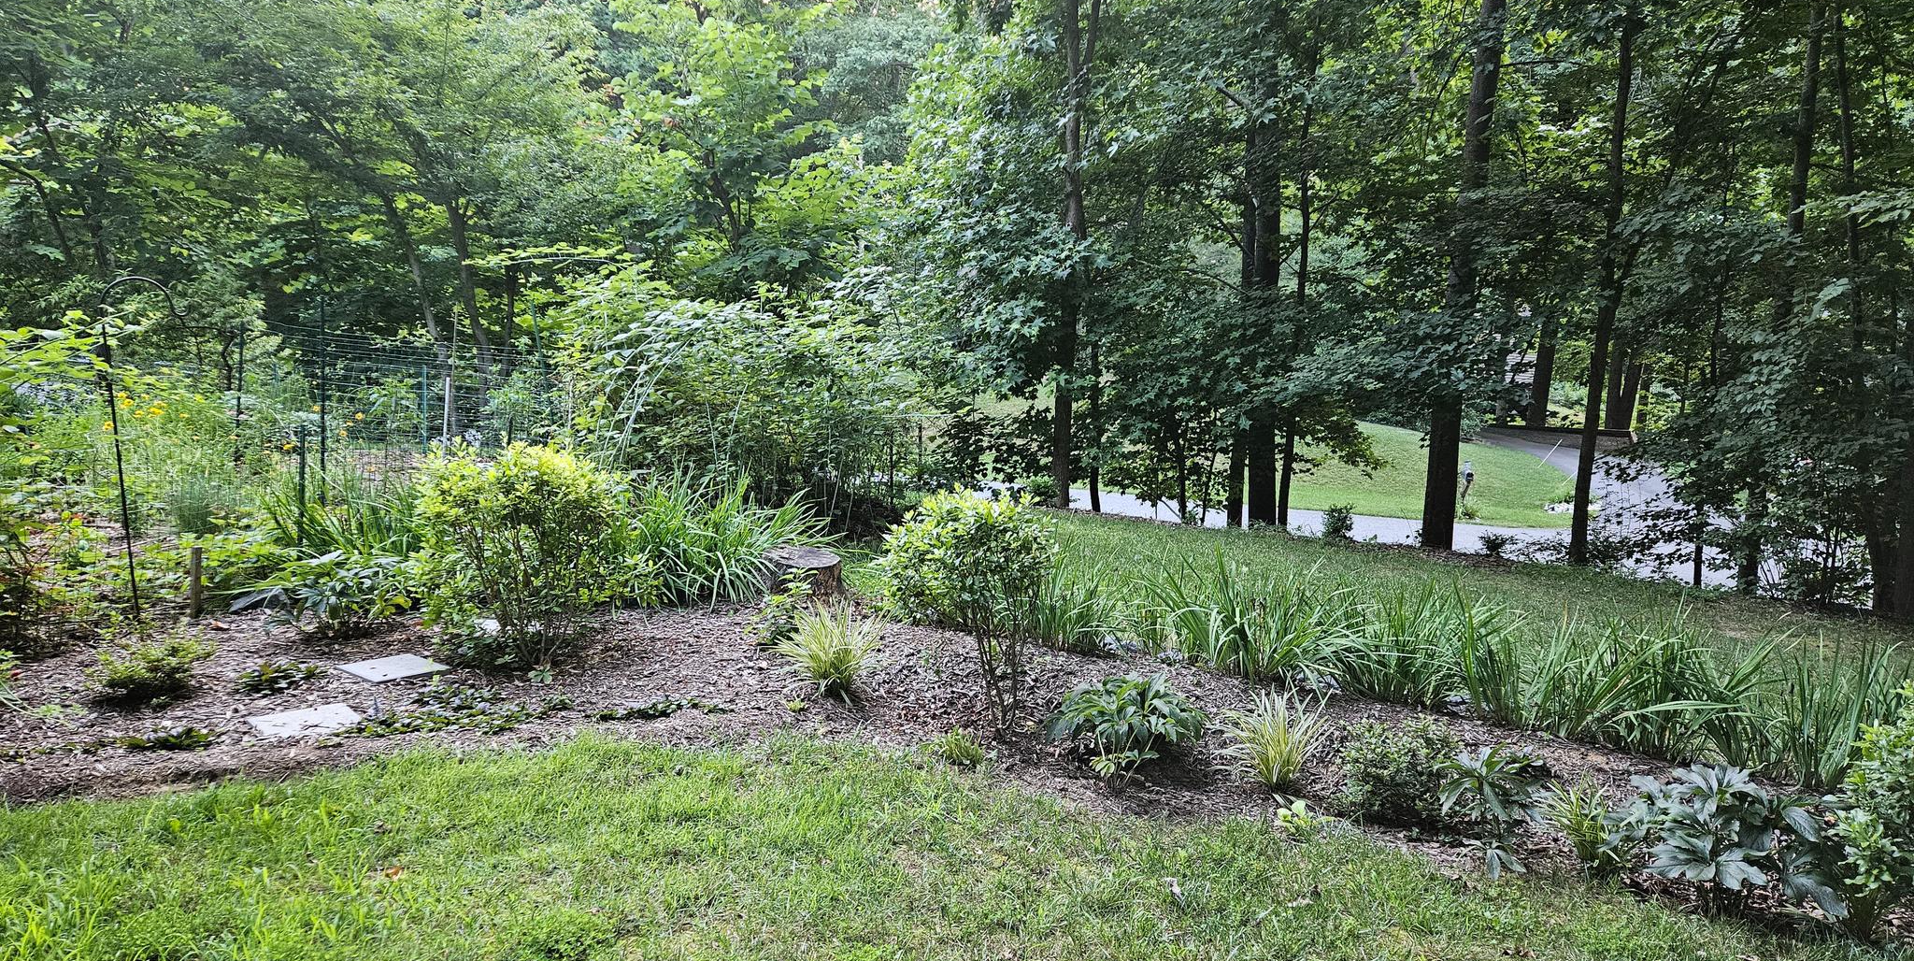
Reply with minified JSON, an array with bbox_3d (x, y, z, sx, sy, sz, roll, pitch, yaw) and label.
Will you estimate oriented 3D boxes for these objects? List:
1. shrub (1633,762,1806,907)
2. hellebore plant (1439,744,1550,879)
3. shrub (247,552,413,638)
[{"bbox_3d":[2.034,0.954,3.420,0.395,0.322,0.355,7,12,32],"label":"shrub"},{"bbox_3d":[1.509,0.936,3.584,0.288,0.345,0.273,5,11,24],"label":"hellebore plant"},{"bbox_3d":[-3.011,0.554,6.132,0.725,0.355,0.580,-5,11,-26],"label":"shrub"}]

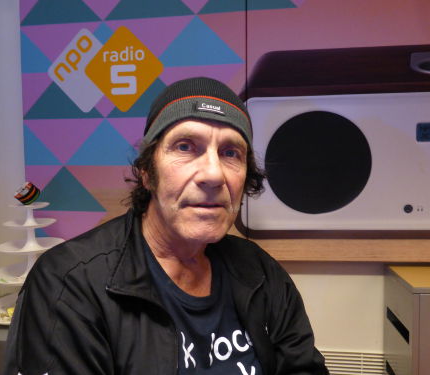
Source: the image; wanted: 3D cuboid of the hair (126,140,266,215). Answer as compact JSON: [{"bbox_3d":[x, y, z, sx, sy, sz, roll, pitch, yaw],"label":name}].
[{"bbox_3d":[-0.031,-0.022,0.595,0.240,0.170,0.190,2,-2,-17],"label":"hair"}]

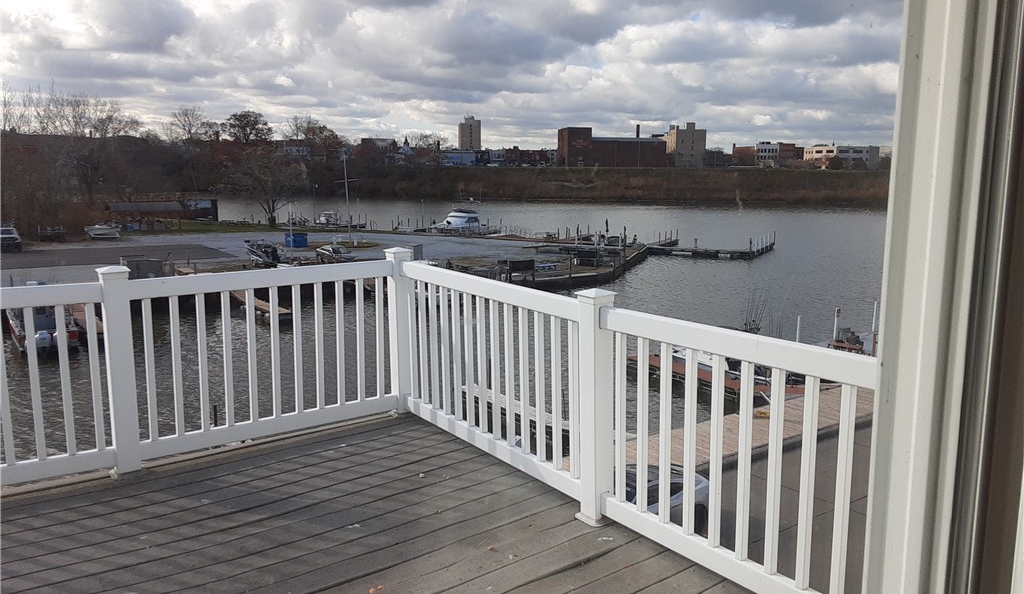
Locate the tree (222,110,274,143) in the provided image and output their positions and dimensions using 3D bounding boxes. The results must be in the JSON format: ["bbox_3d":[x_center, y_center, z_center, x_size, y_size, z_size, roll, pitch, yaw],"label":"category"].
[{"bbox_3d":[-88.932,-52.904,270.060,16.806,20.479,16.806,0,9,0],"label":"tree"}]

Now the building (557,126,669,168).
[{"bbox_3d":[35.077,-51.934,281.825,34.847,14.546,19.000,-1,9,-7],"label":"building"}]

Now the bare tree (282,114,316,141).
[{"bbox_3d":[-74.108,-54.155,279.977,11.852,19.860,11.852,0,9,0],"label":"bare tree"}]

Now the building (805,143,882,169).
[{"bbox_3d":[155.701,-65.452,378.541,21.091,12.071,30.214,-1,9,-7],"label":"building"}]

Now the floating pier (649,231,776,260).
[{"bbox_3d":[20.445,-5.417,79.872,10.674,2.050,12.977,4,10,23],"label":"floating pier"}]

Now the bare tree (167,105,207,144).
[{"bbox_3d":[-108.680,-53.601,269.961,13.436,21.694,13.436,0,9,0],"label":"bare tree"}]

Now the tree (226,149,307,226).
[{"bbox_3d":[-30.673,-13.558,99.696,9.999,9.552,9.499,0,9,0],"label":"tree"}]

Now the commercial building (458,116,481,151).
[{"bbox_3d":[-32.798,-120.578,624.517,14.951,39.011,30.000,-1,9,-7],"label":"commercial building"}]

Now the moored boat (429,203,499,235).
[{"bbox_3d":[-5.777,-9.631,99.238,9.200,4.196,3.200,5,10,25],"label":"moored boat"}]

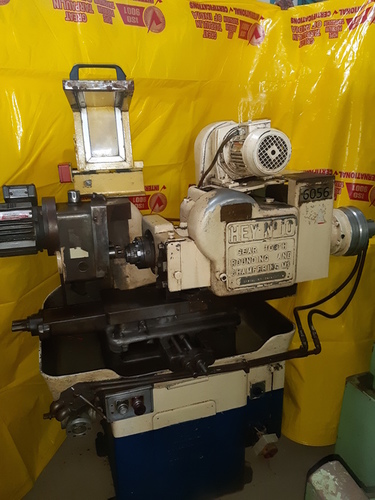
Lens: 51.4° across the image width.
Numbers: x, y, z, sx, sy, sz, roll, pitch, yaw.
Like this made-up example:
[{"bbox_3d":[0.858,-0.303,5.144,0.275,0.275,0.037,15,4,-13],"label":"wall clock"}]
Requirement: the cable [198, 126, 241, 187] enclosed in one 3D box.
[{"bbox_3d":[0.132,-0.387,1.639,0.188,0.231,0.070,-7,16,-16],"label":"cable"}]

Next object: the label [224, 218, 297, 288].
[{"bbox_3d":[0.296,0.015,1.559,0.304,0.285,0.015,-7,16,-16],"label":"label"}]

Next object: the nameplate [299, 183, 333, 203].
[{"bbox_3d":[0.520,-0.231,1.577,0.154,0.067,0.005,-7,16,-16],"label":"nameplate"}]

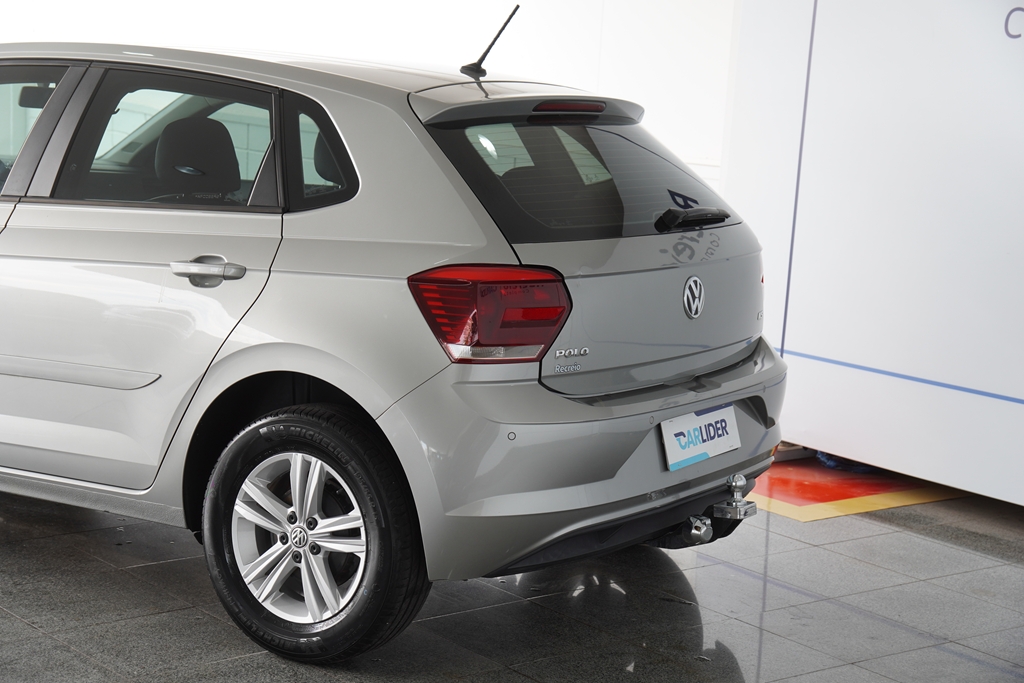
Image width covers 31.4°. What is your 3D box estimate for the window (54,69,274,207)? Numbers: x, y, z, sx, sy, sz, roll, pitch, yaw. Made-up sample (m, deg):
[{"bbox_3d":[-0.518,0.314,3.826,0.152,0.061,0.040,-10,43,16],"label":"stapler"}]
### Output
[{"bbox_3d":[-0.856,-0.526,4.643,0.741,0.361,0.060,5,-13,31],"label":"window"}]

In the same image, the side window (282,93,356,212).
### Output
[{"bbox_3d":[-0.476,-0.453,4.412,0.292,0.296,0.060,10,-13,27],"label":"side window"}]

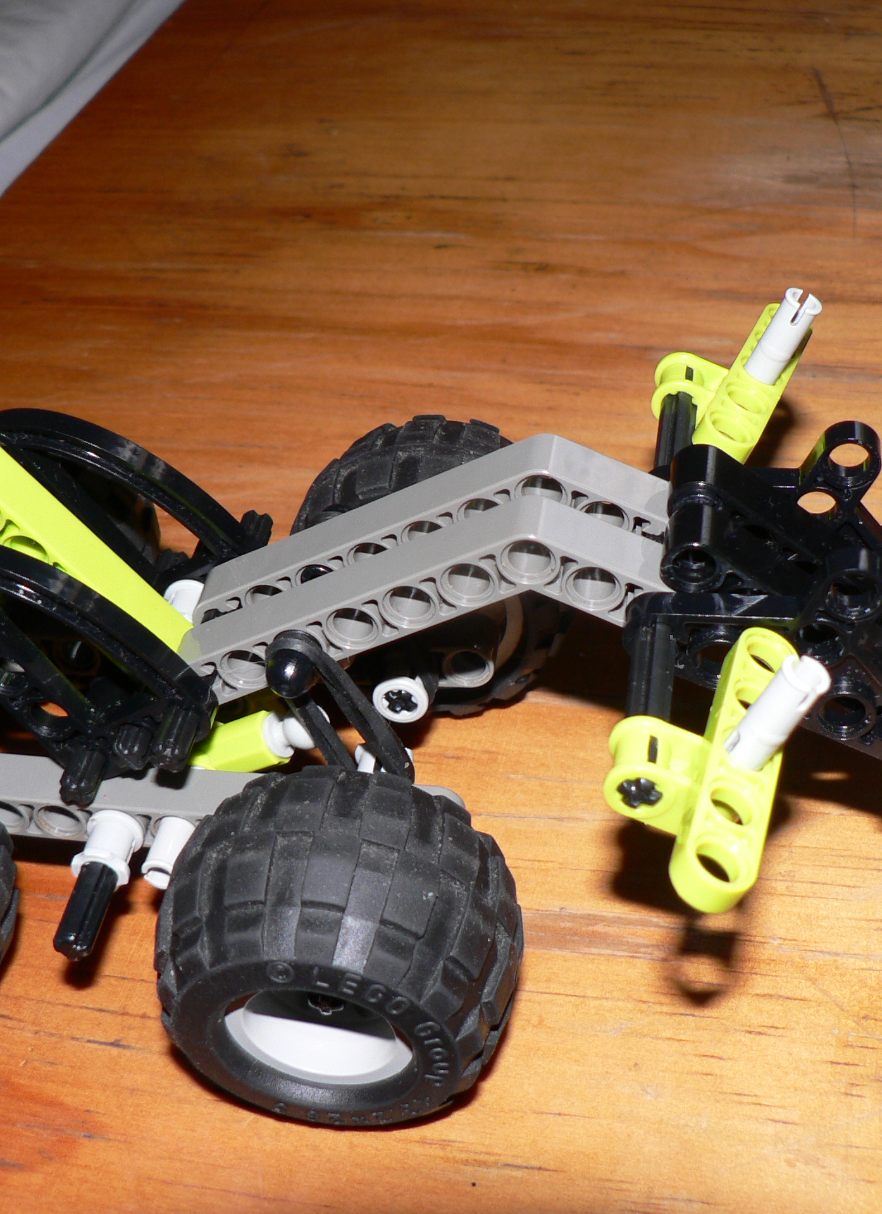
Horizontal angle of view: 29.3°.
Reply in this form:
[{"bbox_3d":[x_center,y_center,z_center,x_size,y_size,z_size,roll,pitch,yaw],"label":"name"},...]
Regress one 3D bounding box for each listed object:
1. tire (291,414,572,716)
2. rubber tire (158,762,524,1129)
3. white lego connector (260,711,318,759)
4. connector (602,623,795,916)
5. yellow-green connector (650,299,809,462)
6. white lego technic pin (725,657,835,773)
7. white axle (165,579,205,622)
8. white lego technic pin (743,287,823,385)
[{"bbox_3d":[-0.001,-0.006,0.253,0.043,0.043,0.028,2,34,4],"label":"tire"},{"bbox_3d":[-0.012,0.040,0.198,0.043,0.043,0.028,3,44,9],"label":"rubber tire"},{"bbox_3d":[-0.018,0.015,0.207,0.009,0.006,0.006,-21,33,26],"label":"white lego connector"},{"bbox_3d":[0.025,0.017,0.175,0.016,0.012,0.040,27,41,-1],"label":"connector"},{"bbox_3d":[0.036,-0.029,0.221,0.016,0.012,0.040,31,41,4],"label":"yellow-green connector"},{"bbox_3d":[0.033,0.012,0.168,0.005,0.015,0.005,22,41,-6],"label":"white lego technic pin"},{"bbox_3d":[-0.034,0.000,0.225,0.007,0.007,0.007,4,40,8],"label":"white axle"},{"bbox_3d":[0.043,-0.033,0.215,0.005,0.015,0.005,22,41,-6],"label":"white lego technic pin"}]

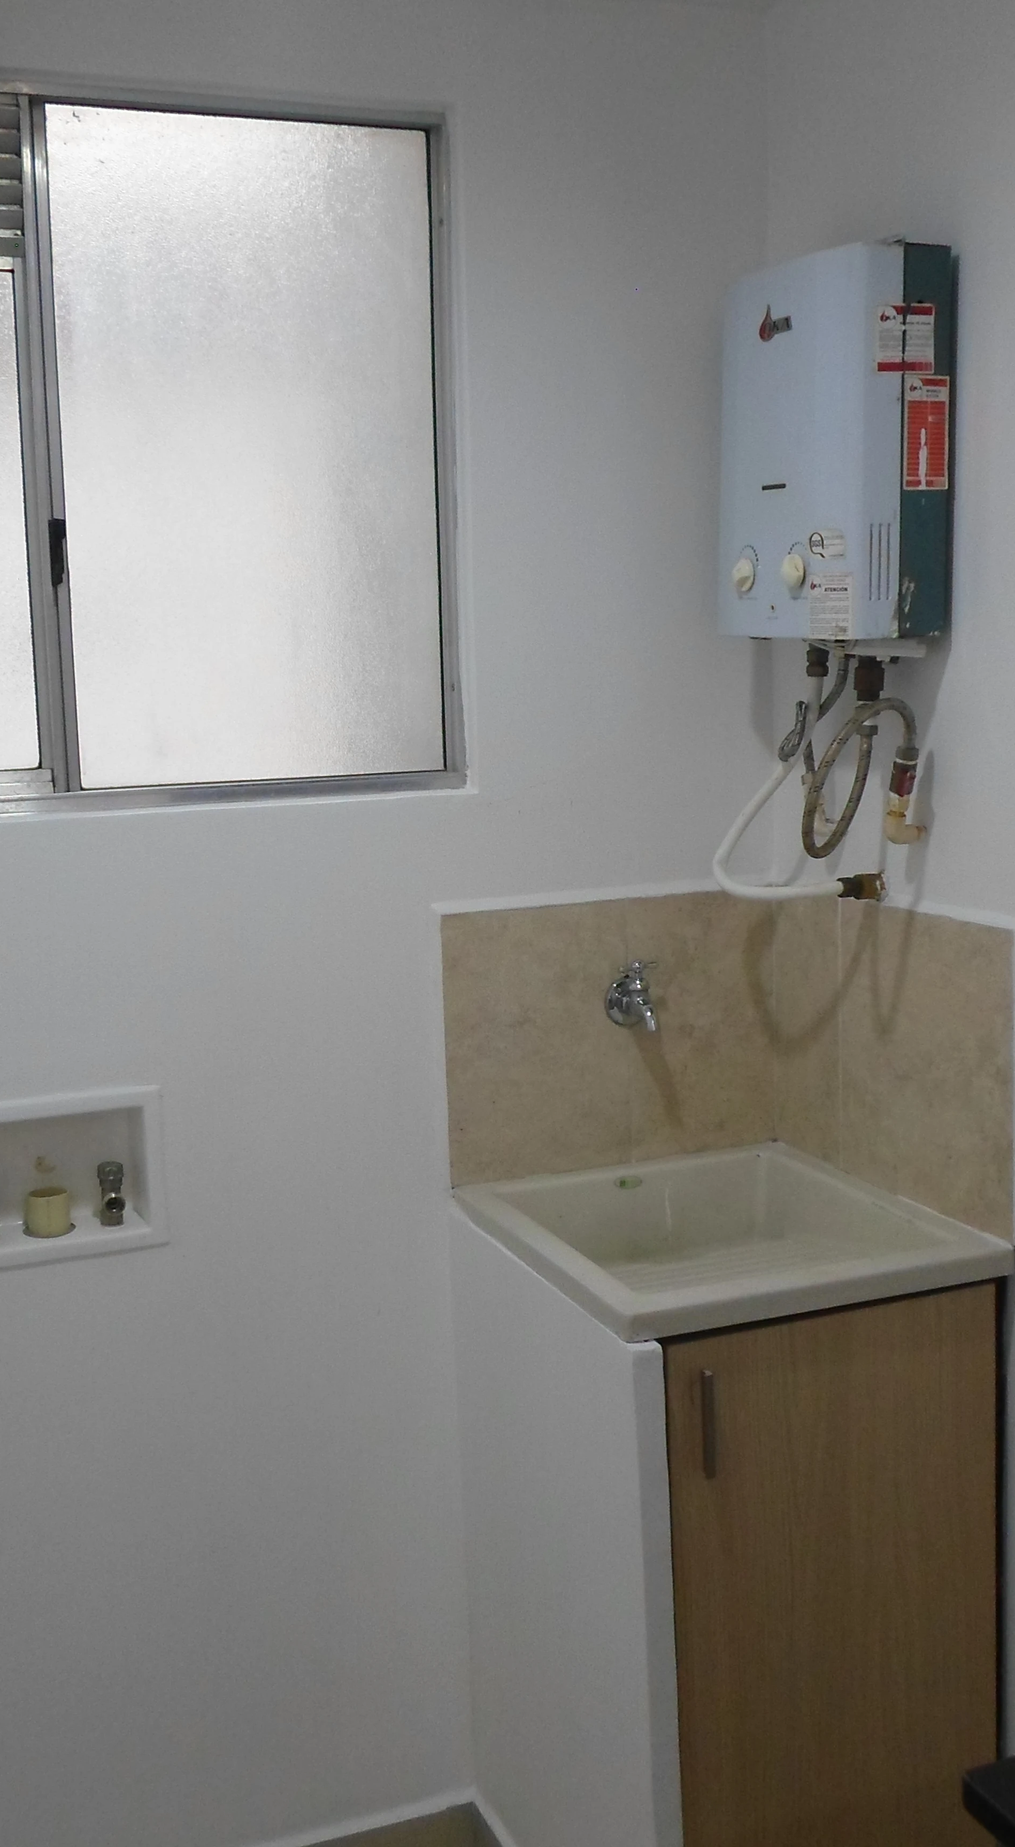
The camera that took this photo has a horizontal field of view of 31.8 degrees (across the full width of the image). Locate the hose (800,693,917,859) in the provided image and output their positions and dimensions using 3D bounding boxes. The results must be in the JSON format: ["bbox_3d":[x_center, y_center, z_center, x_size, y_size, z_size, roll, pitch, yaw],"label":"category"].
[{"bbox_3d":[0.393,-0.165,2.047,0.080,0.183,0.200,-4,8,-20],"label":"hose"}]

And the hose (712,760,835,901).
[{"bbox_3d":[0.296,-0.116,2.043,0.158,0.162,0.078,-4,8,-20],"label":"hose"}]

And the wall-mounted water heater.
[{"bbox_3d":[0.353,-0.525,1.991,0.123,0.408,0.290,-5,11,-25],"label":"wall-mounted water heater"}]

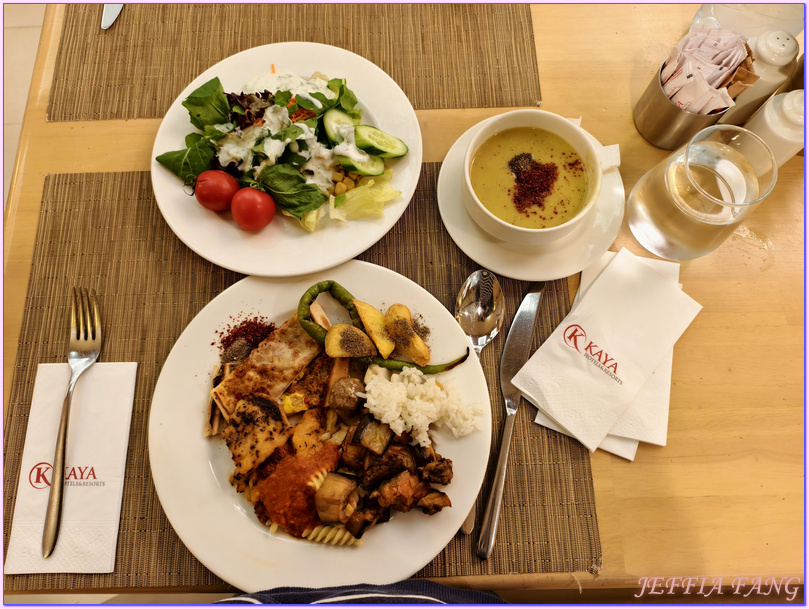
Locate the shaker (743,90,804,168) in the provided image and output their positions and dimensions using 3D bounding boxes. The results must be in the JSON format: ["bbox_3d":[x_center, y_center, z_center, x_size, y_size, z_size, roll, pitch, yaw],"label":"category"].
[{"bbox_3d":[0.322,-0.148,0.465,0.047,0.084,0.047,-2,73,0],"label":"shaker"}]

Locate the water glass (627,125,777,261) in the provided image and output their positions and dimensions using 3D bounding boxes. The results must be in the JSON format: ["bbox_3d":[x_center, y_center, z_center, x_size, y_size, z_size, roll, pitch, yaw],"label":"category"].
[{"bbox_3d":[0.237,-0.086,0.439,0.087,0.101,0.087,-2,73,0],"label":"water glass"}]

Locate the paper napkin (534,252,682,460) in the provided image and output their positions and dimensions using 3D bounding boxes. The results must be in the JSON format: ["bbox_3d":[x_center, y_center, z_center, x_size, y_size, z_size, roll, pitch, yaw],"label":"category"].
[{"bbox_3d":[0.175,0.038,0.451,0.085,0.007,0.161,22,75,7],"label":"paper napkin"}]

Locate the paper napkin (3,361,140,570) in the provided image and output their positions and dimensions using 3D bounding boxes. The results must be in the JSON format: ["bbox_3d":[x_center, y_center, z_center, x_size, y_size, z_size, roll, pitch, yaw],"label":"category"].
[{"bbox_3d":[-0.263,0.126,0.429,0.083,0.005,0.161,-2,73,0],"label":"paper napkin"}]

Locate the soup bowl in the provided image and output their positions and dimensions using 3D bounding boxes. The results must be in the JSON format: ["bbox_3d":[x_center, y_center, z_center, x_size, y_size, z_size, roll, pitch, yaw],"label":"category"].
[{"bbox_3d":[0.105,-0.101,0.460,0.111,0.056,0.111,0,73,0],"label":"soup bowl"}]

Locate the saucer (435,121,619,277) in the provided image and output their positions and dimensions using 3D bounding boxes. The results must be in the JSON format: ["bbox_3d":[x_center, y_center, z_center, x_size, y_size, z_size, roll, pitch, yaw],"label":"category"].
[{"bbox_3d":[0.113,-0.096,0.484,0.166,0.020,0.166,0,73,0],"label":"saucer"}]

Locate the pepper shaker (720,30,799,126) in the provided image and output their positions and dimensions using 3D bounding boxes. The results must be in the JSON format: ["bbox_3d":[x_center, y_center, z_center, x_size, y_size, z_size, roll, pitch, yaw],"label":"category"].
[{"bbox_3d":[0.312,-0.204,0.482,0.047,0.084,0.047,-2,73,0],"label":"pepper shaker"}]

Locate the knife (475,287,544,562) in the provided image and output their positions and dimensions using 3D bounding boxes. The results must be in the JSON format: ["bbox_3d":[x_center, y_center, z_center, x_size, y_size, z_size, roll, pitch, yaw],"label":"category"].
[{"bbox_3d":[0.083,0.081,0.438,0.022,0.008,0.238,13,74,4],"label":"knife"}]

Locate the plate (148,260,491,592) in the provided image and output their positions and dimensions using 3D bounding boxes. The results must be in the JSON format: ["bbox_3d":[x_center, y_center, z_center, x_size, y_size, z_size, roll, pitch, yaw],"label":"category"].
[{"bbox_3d":[-0.065,0.089,0.427,0.264,0.026,0.264,0,73,0],"label":"plate"}]

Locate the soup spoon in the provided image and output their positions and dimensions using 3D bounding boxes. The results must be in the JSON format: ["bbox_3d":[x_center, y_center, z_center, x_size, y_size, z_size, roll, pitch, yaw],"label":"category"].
[{"bbox_3d":[0.057,0.071,0.434,0.041,0.020,0.213,6,73,2],"label":"soup spoon"}]

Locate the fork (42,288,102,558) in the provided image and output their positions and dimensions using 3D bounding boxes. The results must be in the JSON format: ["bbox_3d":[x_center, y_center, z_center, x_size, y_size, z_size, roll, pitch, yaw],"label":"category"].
[{"bbox_3d":[-0.263,0.086,0.432,0.028,0.018,0.213,-3,73,0],"label":"fork"}]

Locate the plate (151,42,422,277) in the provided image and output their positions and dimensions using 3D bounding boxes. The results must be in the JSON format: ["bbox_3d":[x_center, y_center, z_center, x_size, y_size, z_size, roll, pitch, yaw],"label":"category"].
[{"bbox_3d":[-0.104,-0.132,0.492,0.239,0.027,0.239,0,73,0],"label":"plate"}]

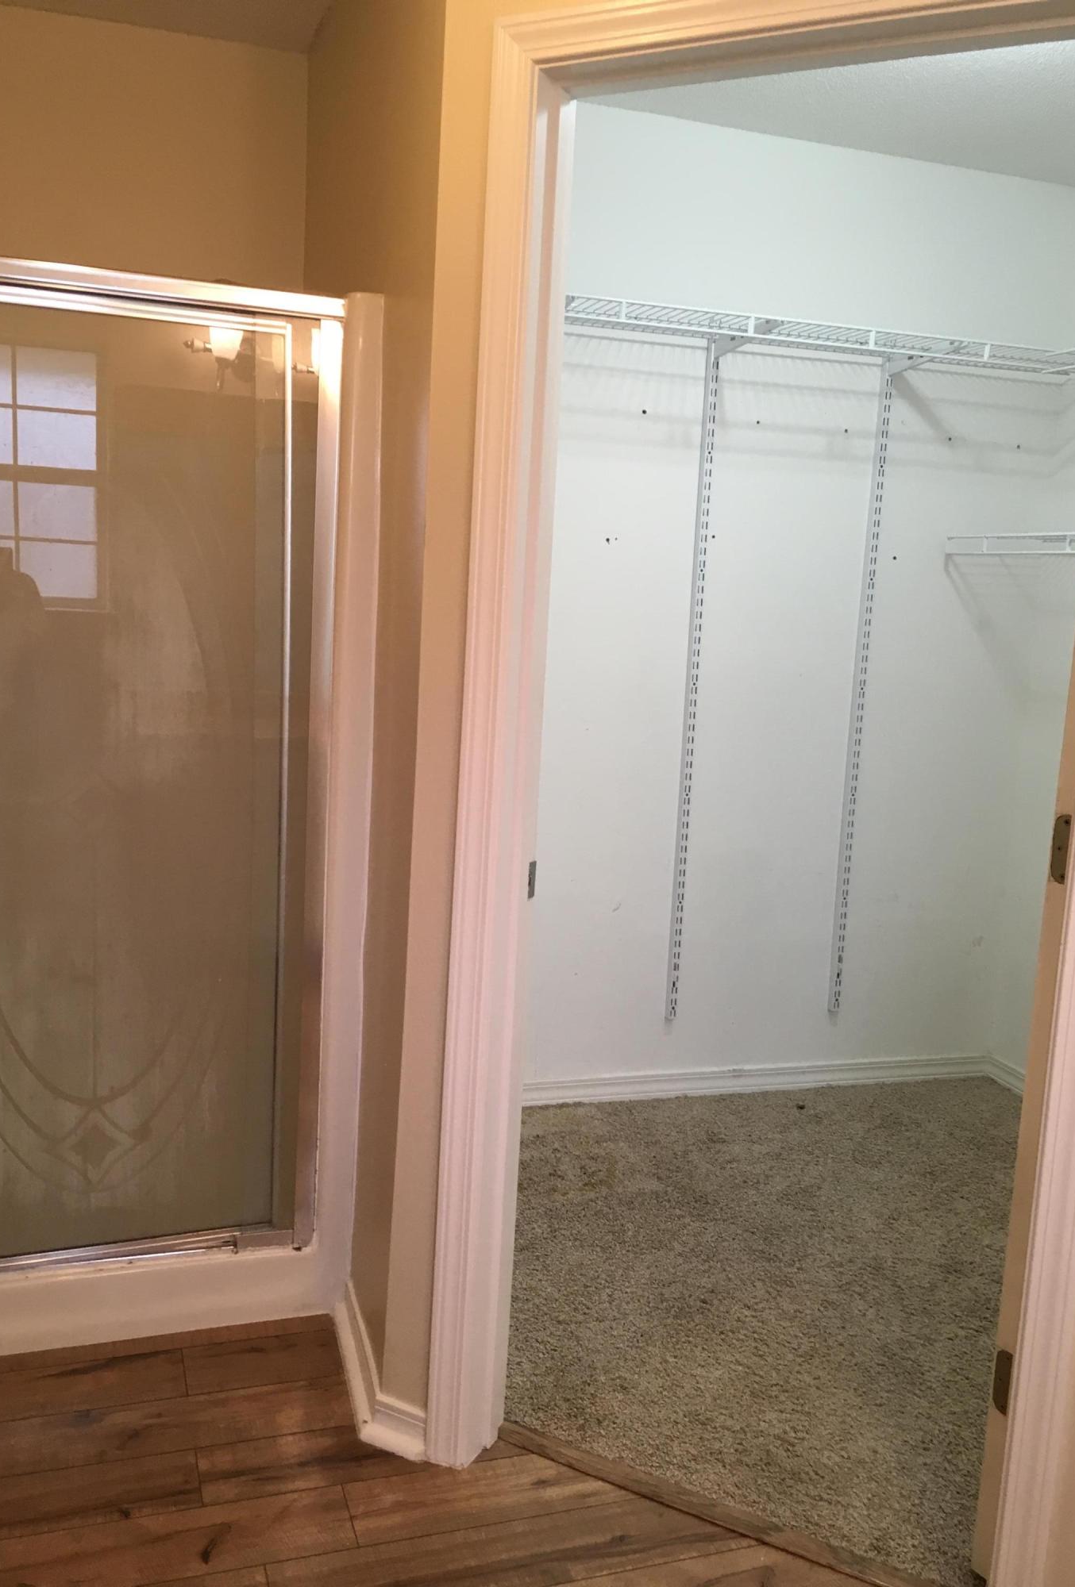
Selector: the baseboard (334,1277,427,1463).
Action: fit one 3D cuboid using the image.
[{"bbox_3d":[-0.283,0.981,2.280,0.107,0.073,0.437,-1,11,-22],"label":"baseboard"}]

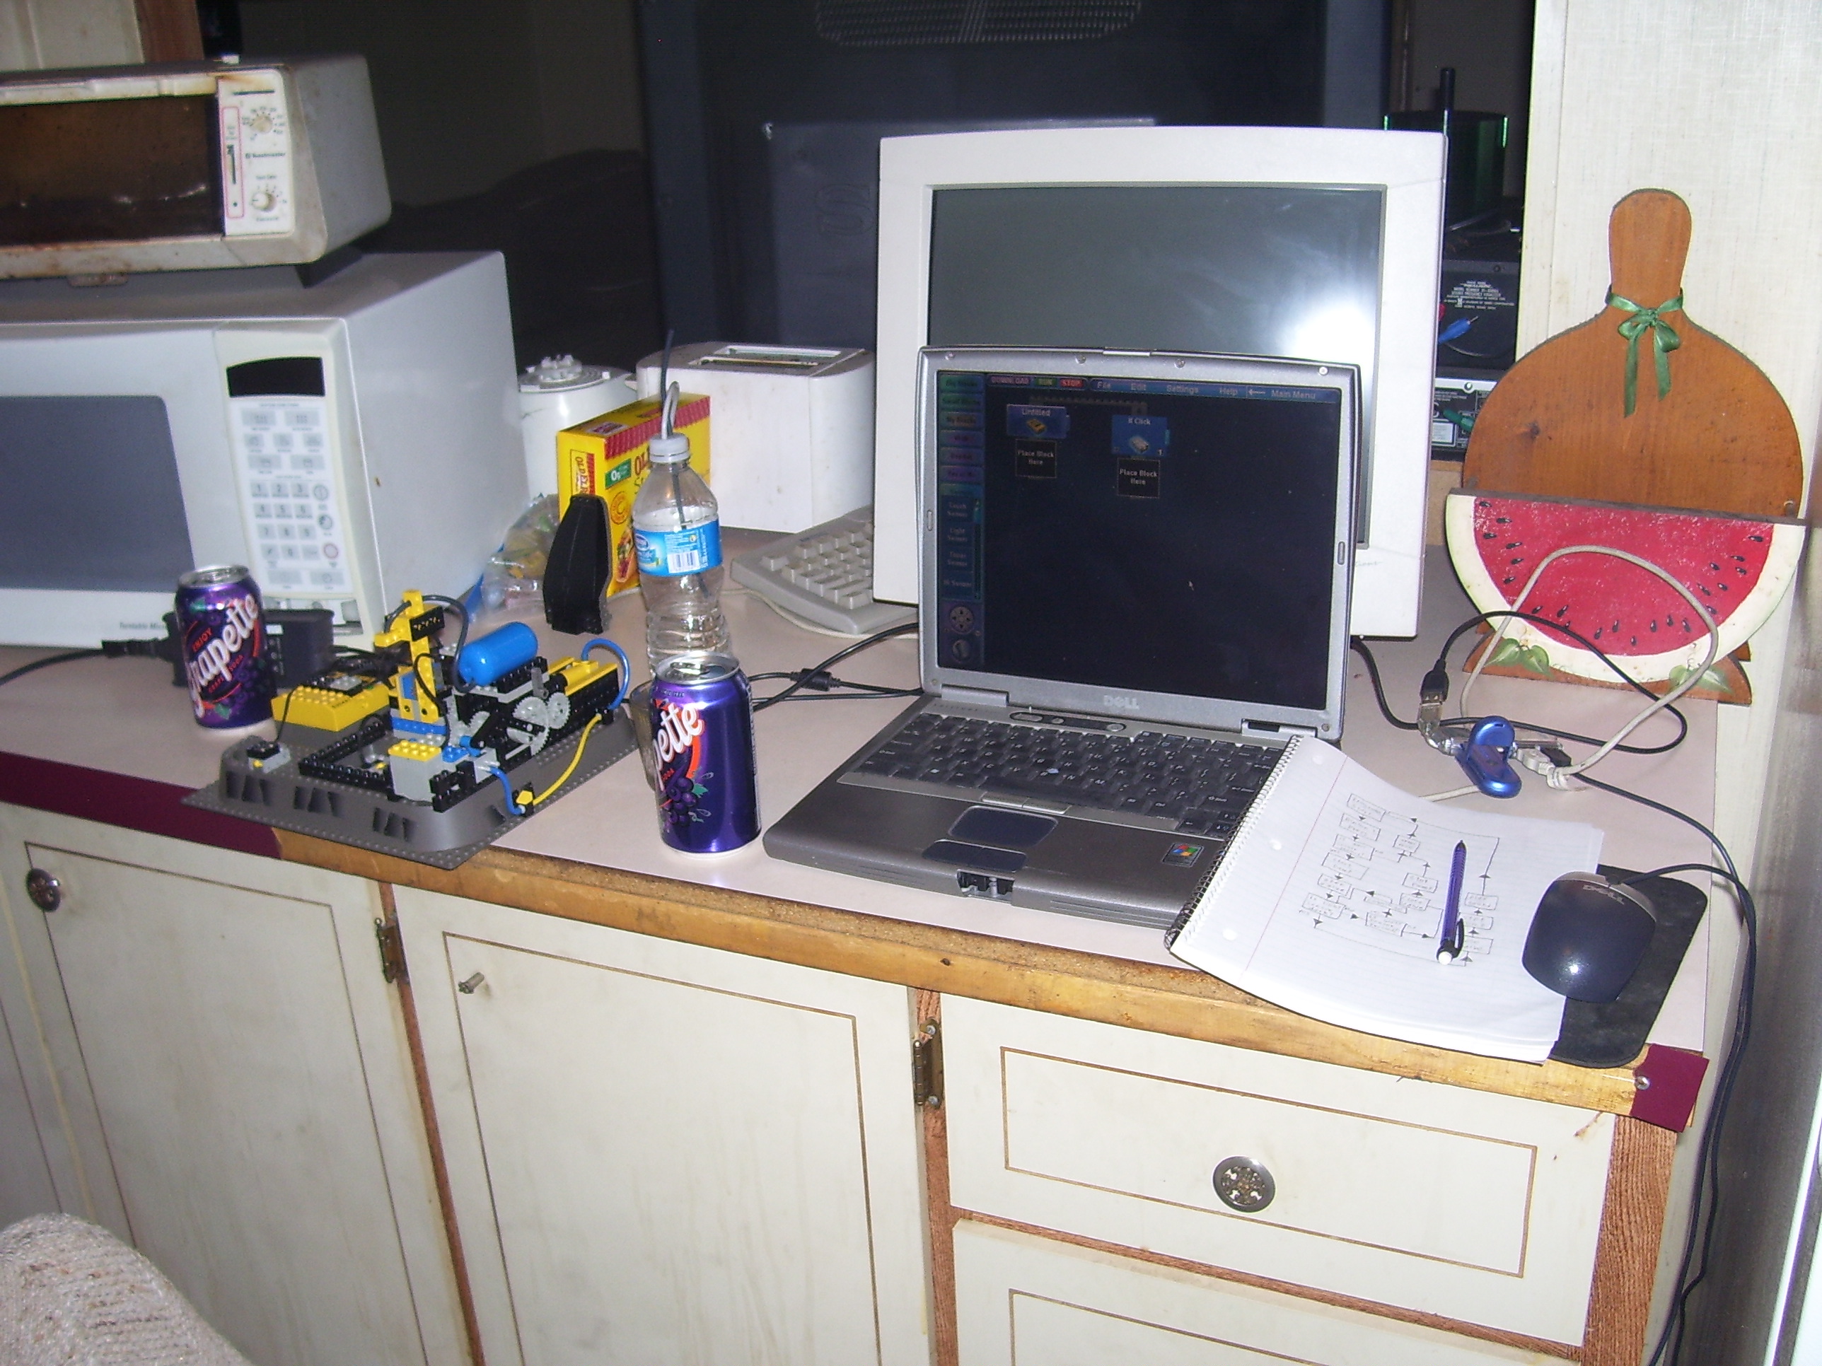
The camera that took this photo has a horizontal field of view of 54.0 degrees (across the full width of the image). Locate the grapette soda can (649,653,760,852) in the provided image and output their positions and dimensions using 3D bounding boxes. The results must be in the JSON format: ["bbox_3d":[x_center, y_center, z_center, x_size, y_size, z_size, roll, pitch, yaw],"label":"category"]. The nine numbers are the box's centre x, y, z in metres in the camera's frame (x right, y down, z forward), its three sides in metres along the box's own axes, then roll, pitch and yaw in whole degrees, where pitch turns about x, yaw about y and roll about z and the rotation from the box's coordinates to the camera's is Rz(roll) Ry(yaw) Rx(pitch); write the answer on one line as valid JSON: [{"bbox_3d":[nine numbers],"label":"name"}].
[{"bbox_3d":[-0.133,0.047,1.162,0.066,0.122,0.066,-3,21,1],"label":"grapette soda can"}]

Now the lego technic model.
[{"bbox_3d":[-0.345,-0.010,1.278,0.260,0.146,0.260,9,24,28],"label":"lego technic model"}]

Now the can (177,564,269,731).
[{"bbox_3d":[-0.539,-0.026,1.413,0.066,0.122,0.066,-3,21,1],"label":"can"}]

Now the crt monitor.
[{"bbox_3d":[0.230,-0.252,1.470,0.412,0.420,0.430,5,23,20],"label":"crt monitor"}]

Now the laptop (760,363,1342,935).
[{"bbox_3d":[0.100,-0.044,1.135,0.315,0.287,0.280,7,23,24],"label":"laptop"}]

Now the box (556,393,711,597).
[{"bbox_3d":[-0.272,-0.187,1.741,0.056,0.154,0.188,9,23,21],"label":"box"}]

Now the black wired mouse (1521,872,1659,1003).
[{"bbox_3d":[0.364,0.138,0.958,0.065,0.037,0.116,9,24,29],"label":"black wired mouse"}]

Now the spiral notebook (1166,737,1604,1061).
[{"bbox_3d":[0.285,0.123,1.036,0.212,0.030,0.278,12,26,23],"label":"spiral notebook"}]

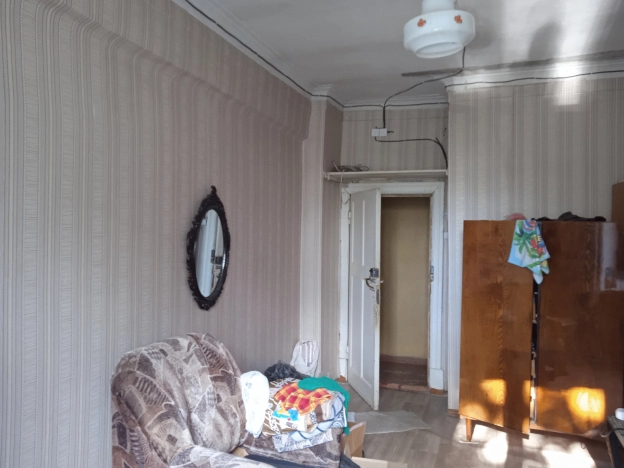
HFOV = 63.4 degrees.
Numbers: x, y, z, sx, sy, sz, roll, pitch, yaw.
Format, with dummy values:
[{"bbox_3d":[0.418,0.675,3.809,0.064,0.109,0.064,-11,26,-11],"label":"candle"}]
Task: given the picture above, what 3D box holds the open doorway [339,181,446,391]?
[{"bbox_3d":[0.827,0.519,5.256,1.080,2.120,0.140,1,1,19],"label":"open doorway"}]

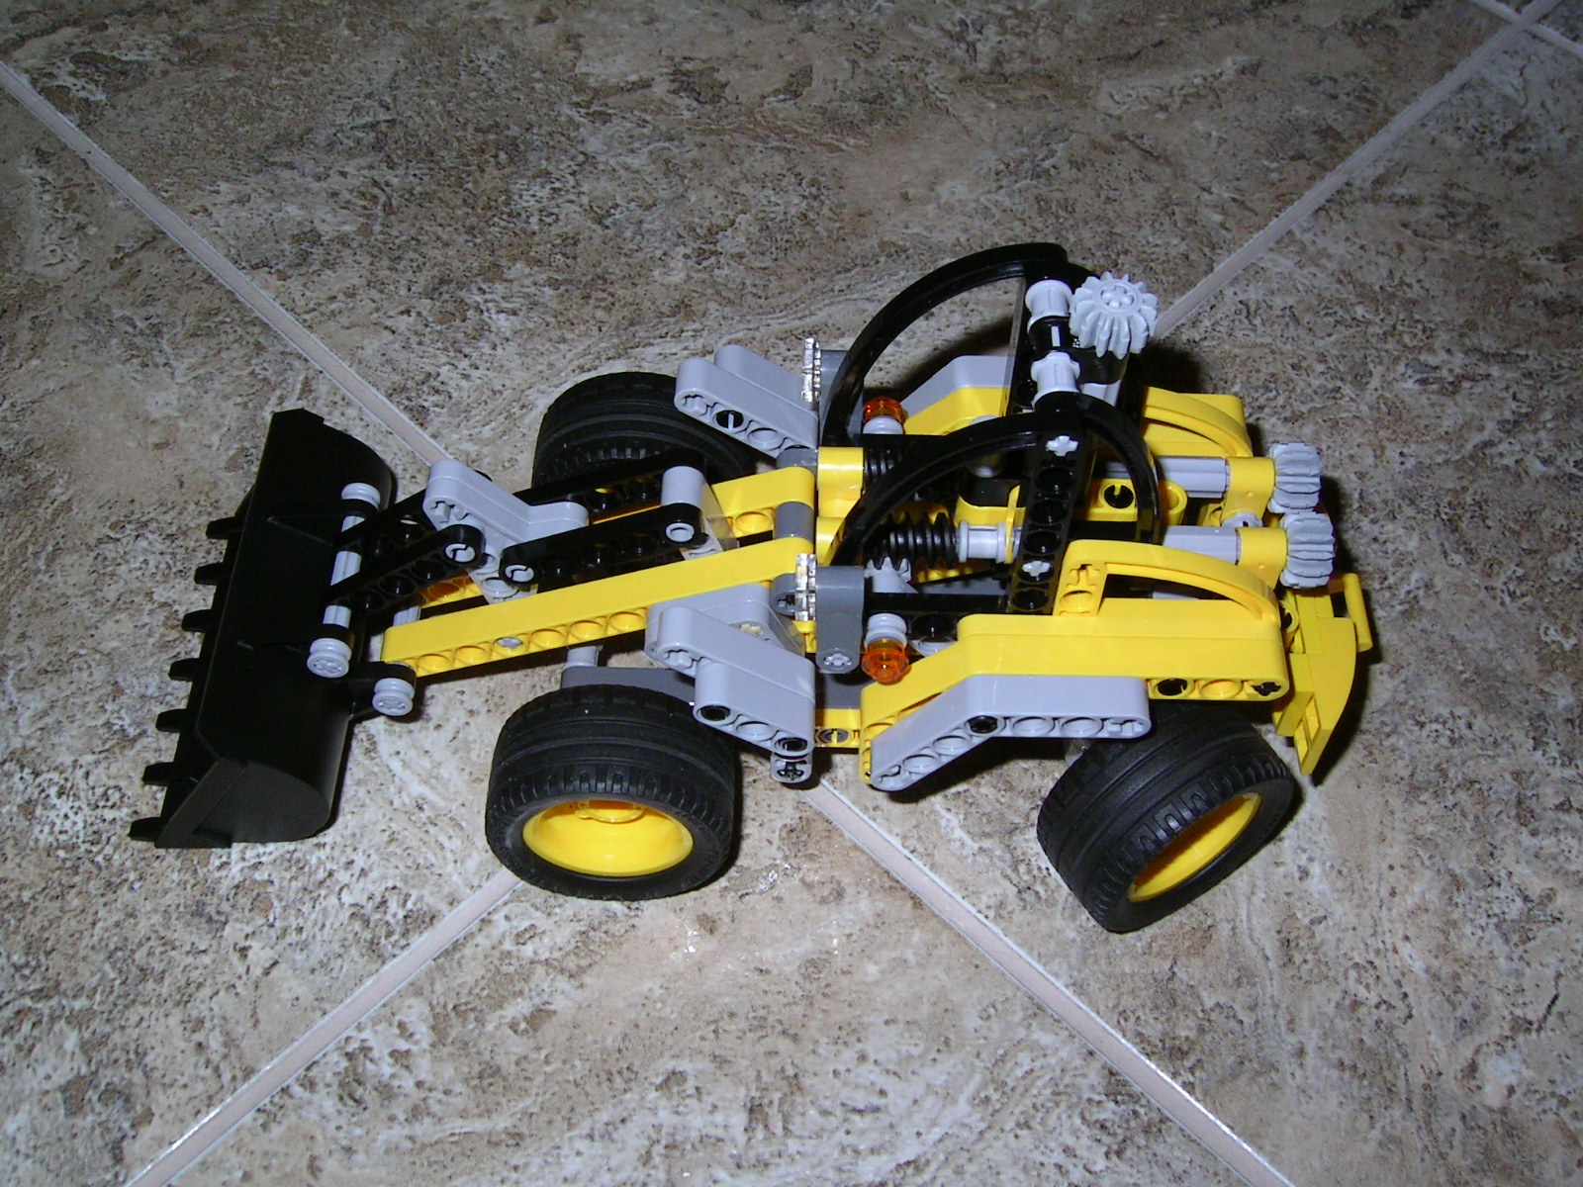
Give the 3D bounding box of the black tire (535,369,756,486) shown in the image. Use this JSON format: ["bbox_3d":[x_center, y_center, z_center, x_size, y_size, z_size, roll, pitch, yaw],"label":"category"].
[{"bbox_3d":[-0.030,-0.023,0.336,0.043,0.043,0.022,1,54,0],"label":"black tire"}]

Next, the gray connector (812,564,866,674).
[{"bbox_3d":[0.008,0.004,0.271,0.008,0.023,0.008,1,54,0],"label":"gray connector"}]

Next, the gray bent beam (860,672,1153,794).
[{"bbox_3d":[0.037,0.024,0.281,0.046,0.027,0.008,1,54,0],"label":"gray bent beam"}]

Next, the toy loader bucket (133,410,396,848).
[{"bbox_3d":[-0.100,0.005,0.316,0.048,0.038,0.080,1,54,0],"label":"toy loader bucket"}]

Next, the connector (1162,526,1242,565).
[{"bbox_3d":[0.069,-0.008,0.283,0.015,0.007,0.007,1,54,0],"label":"connector"}]

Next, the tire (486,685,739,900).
[{"bbox_3d":[-0.032,0.036,0.293,0.043,0.043,0.022,1,54,0],"label":"tire"}]

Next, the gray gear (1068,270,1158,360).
[{"bbox_3d":[0.049,-0.042,0.248,0.013,0.008,0.013,1,54,0],"label":"gray gear"}]

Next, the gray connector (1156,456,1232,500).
[{"bbox_3d":[0.069,-0.021,0.292,0.015,0.007,0.007,1,54,0],"label":"gray connector"}]

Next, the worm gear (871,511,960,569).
[{"bbox_3d":[0.020,-0.009,0.283,0.016,0.010,0.010,1,54,0],"label":"worm gear"}]

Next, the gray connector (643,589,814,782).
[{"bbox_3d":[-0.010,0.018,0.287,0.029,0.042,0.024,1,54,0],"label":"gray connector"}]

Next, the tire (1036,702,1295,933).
[{"bbox_3d":[0.066,0.039,0.292,0.043,0.043,0.022,-26,58,-18],"label":"tire"}]

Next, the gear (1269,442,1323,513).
[{"bbox_3d":[0.089,-0.021,0.292,0.008,0.013,0.013,1,54,0],"label":"gear"}]

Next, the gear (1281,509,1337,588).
[{"bbox_3d":[0.089,-0.008,0.281,0.008,0.014,0.014,1,54,0],"label":"gear"}]

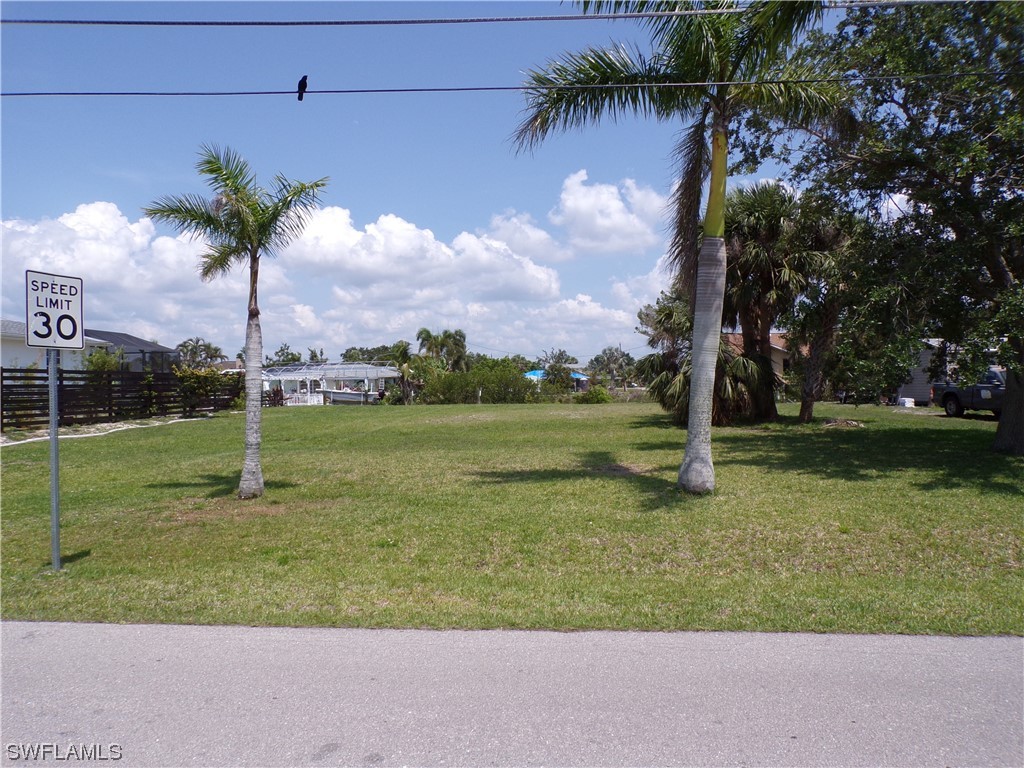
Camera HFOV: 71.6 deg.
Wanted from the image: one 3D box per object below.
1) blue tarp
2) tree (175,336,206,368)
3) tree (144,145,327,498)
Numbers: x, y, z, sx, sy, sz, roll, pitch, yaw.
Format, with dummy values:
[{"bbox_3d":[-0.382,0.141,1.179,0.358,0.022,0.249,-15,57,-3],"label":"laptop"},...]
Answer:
[{"bbox_3d":[6.700,-1.400,108.000,9.700,1.450,4.000,0,0,0],"label":"blue tarp"},{"bbox_3d":[-19.500,-0.750,43.000,2.100,4.300,2.100,0,0,0],"label":"tree"},{"bbox_3d":[-4.180,-0.960,10.750,2.750,5.350,2.600,0,0,0],"label":"tree"}]

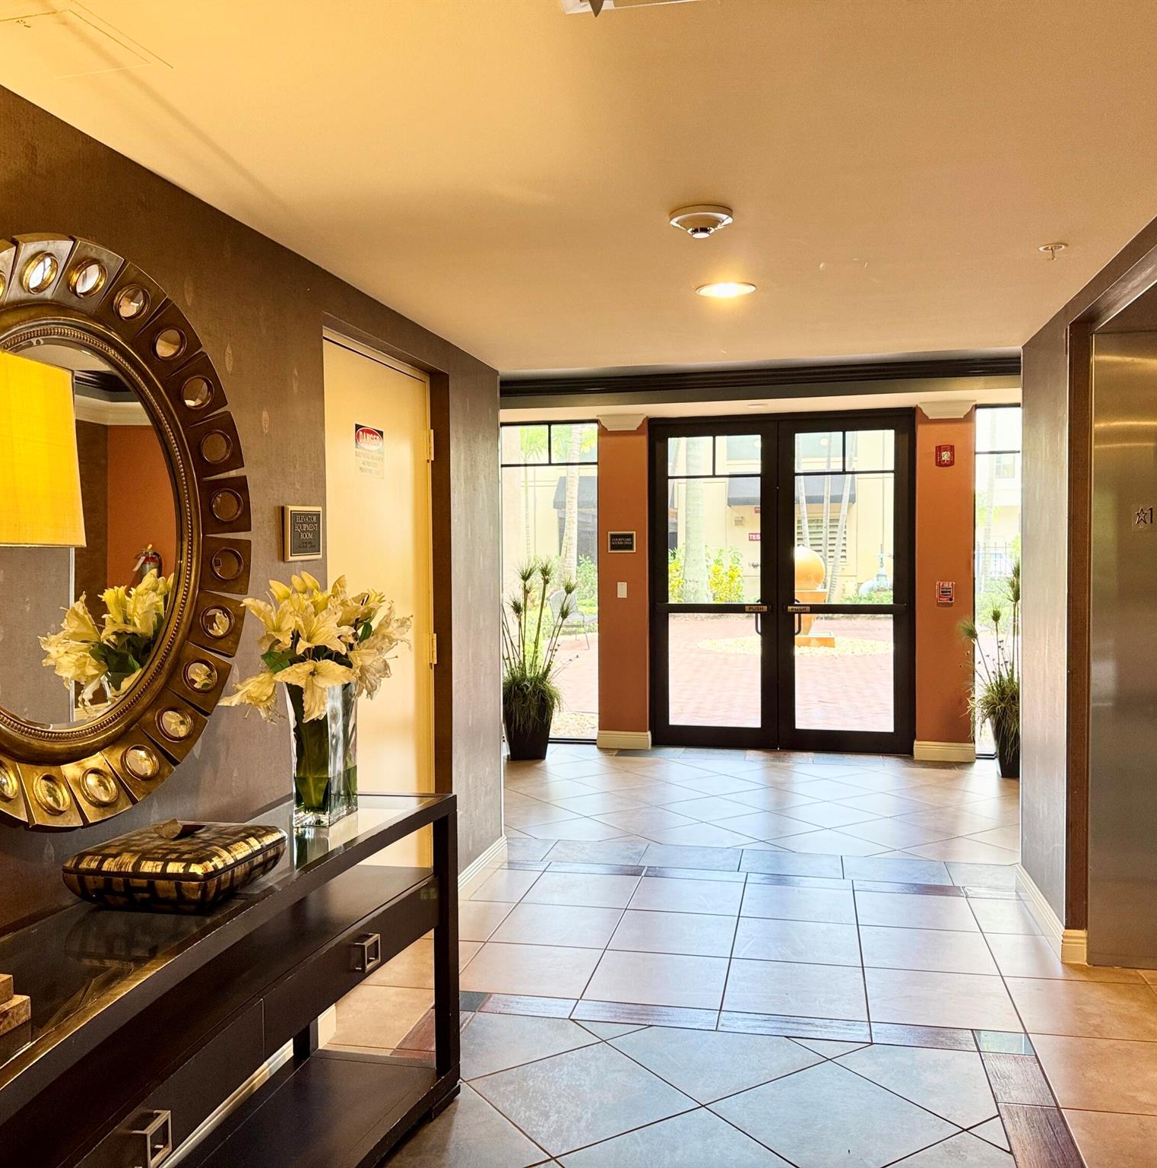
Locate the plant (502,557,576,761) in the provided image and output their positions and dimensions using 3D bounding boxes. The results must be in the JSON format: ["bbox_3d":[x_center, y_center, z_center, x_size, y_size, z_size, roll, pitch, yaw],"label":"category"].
[{"bbox_3d":[-0.343,0.532,7.714,0.660,1.410,0.620,0,2,0],"label":"plant"}]

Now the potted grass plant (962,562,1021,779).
[{"bbox_3d":[2.851,0.530,6.965,0.660,1.400,0.620,0,2,12],"label":"potted grass plant"}]

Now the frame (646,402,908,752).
[{"bbox_3d":[1.467,-0.006,7.861,1.877,2.445,0.120,0,2,12],"label":"frame"}]

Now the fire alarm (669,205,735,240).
[{"bbox_3d":[0.306,-0.891,2.687,0.156,0.053,0.156,0,2,12],"label":"fire alarm"}]

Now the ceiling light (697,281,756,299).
[{"bbox_3d":[0.474,-0.941,3.462,0.192,0.030,0.192,0,2,12],"label":"ceiling light"}]

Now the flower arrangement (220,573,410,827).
[{"bbox_3d":[-0.605,0.274,2.605,0.430,0.605,0.420,0,2,12],"label":"flower arrangement"}]

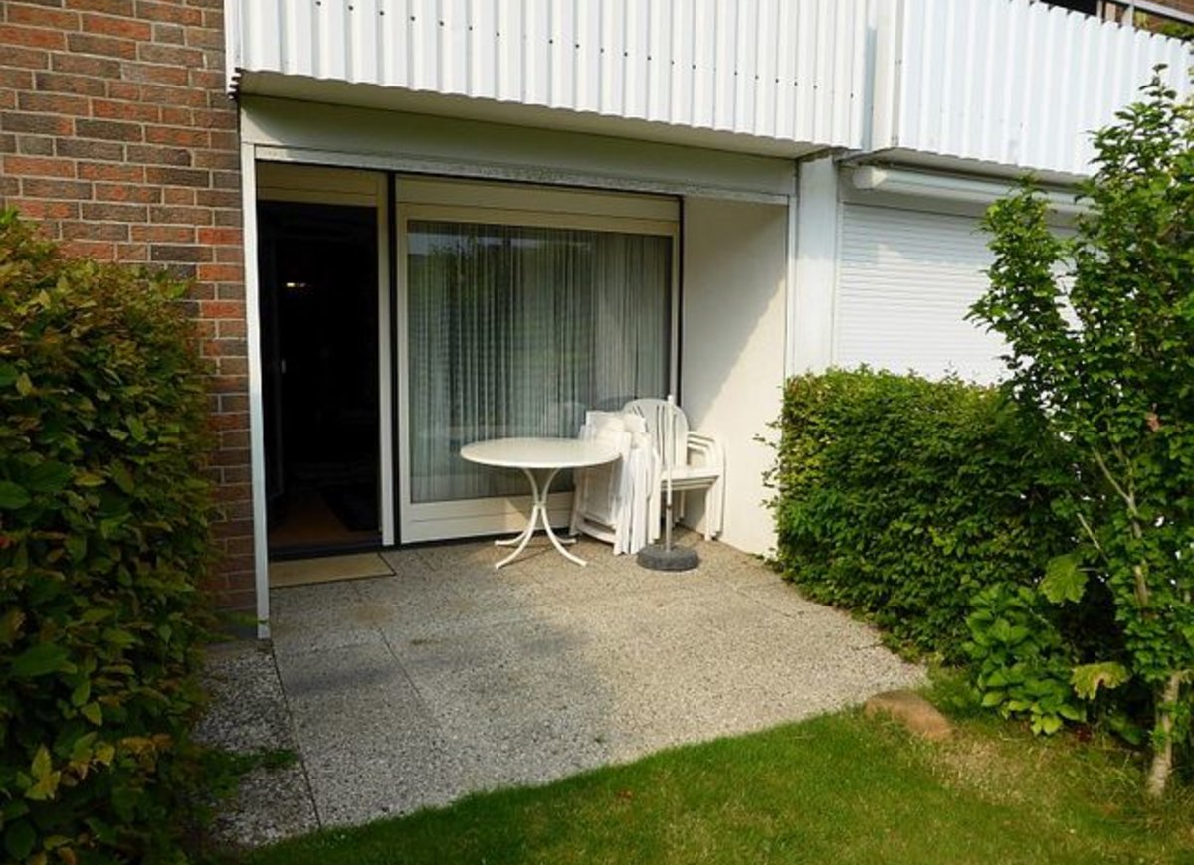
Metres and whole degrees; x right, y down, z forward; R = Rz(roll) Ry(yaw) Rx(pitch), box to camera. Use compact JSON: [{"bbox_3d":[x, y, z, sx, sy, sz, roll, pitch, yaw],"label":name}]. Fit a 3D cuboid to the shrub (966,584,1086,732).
[{"bbox_3d":[1.687,0.872,3.260,0.420,0.500,0.400,-3,7,-25],"label":"shrub"}]

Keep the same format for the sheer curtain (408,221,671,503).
[{"bbox_3d":[-0.331,-0.507,5.904,1.968,1.966,0.100,-3,7,-25],"label":"sheer curtain"}]

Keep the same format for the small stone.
[{"bbox_3d":[1.180,1.053,3.103,0.210,0.110,0.320,-2,6,-20],"label":"small stone"}]

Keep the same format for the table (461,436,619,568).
[{"bbox_3d":[-0.375,0.438,5.318,1.000,0.690,1.000,0,6,0],"label":"table"}]

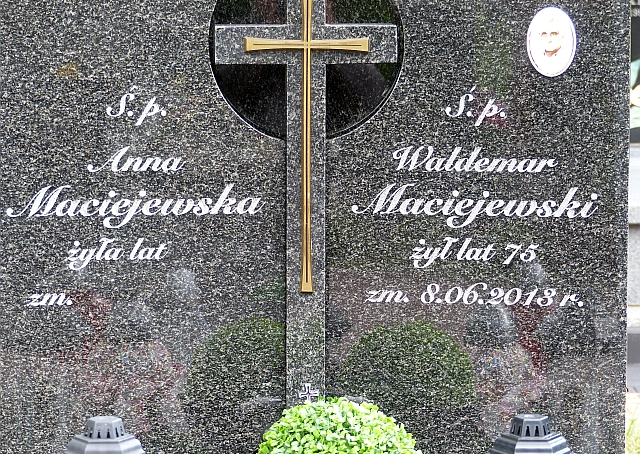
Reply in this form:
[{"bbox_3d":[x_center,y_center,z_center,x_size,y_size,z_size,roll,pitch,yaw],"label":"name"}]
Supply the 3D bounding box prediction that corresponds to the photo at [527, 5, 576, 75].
[{"bbox_3d":[0.473,-0.379,5.100,0.102,0.142,0.010,1,5,12],"label":"photo"}]

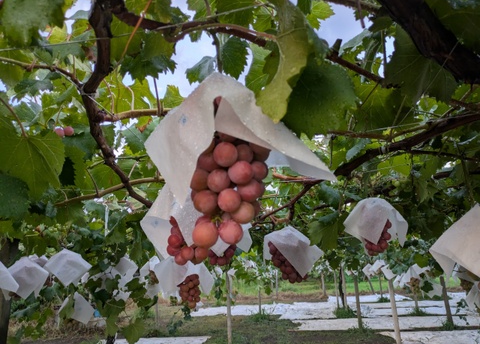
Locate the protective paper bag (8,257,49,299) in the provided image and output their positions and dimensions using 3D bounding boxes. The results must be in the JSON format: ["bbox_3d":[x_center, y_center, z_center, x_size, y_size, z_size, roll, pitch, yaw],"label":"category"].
[{"bbox_3d":[-1.220,0.609,2.000,0.210,0.200,0.180,8,-18,-29],"label":"protective paper bag"}]

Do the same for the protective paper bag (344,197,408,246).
[{"bbox_3d":[0.477,0.181,1.220,0.215,0.155,0.190,-7,-17,20],"label":"protective paper bag"}]

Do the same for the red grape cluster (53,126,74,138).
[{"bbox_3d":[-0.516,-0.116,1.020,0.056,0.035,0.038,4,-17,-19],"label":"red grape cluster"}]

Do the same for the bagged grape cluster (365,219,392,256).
[{"bbox_3d":[0.487,0.227,1.220,0.090,0.130,0.090,-6,-16,15],"label":"bagged grape cluster"}]

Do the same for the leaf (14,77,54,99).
[{"bbox_3d":[-0.682,-0.280,1.150,0.130,0.080,0.070,5,-17,-21],"label":"leaf"}]

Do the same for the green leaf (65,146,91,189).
[{"bbox_3d":[-0.431,-0.012,0.920,0.068,0.112,0.045,4,-16,-18],"label":"green leaf"}]

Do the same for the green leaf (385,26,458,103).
[{"bbox_3d":[0.342,-0.205,0.650,0.130,0.125,0.070,-10,-19,30],"label":"green leaf"}]

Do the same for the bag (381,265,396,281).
[{"bbox_3d":[1.799,1.218,4.200,0.190,0.190,0.140,-6,-16,16],"label":"bag"}]

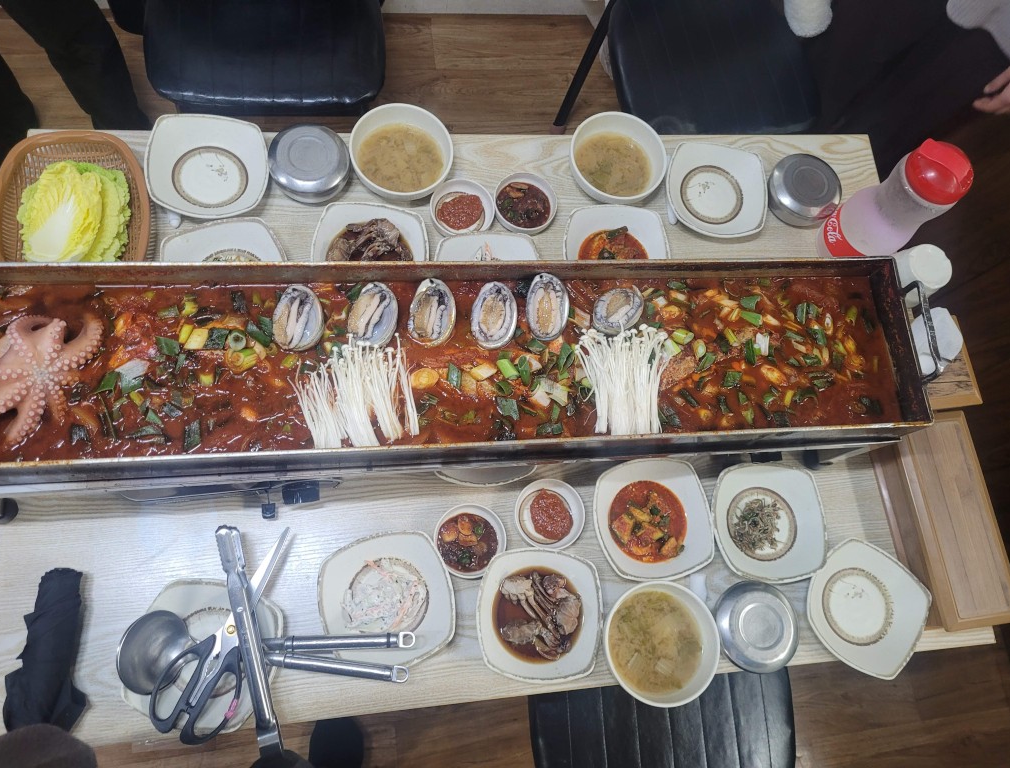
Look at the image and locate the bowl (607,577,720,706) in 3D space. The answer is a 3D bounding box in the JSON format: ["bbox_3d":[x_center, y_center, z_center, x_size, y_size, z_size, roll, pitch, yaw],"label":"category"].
[{"bbox_3d":[0.174,0.304,0.902,0.135,0.066,0.135,2,73,-8],"label":"bowl"}]

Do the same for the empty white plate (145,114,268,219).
[{"bbox_3d":[-0.386,-0.278,1.007,0.149,0.034,0.149,2,74,-8],"label":"empty white plate"}]

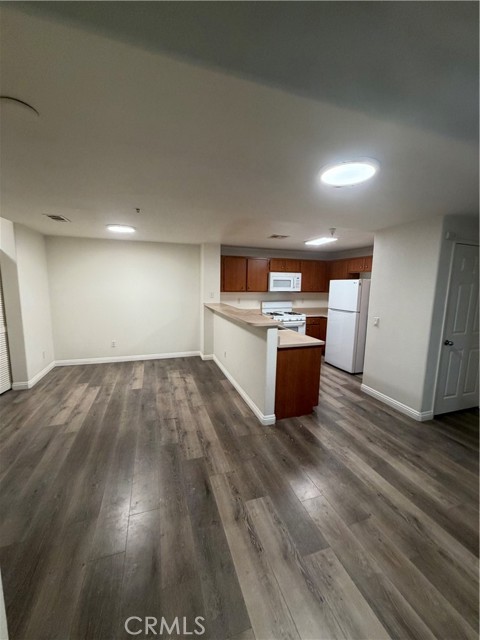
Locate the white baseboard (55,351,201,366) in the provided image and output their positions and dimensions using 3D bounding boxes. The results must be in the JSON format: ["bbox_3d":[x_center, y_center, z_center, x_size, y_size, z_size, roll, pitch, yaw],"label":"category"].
[{"bbox_3d":[-2.163,0.787,5.261,2.731,0.105,0.016,-2,8,-18],"label":"white baseboard"}]

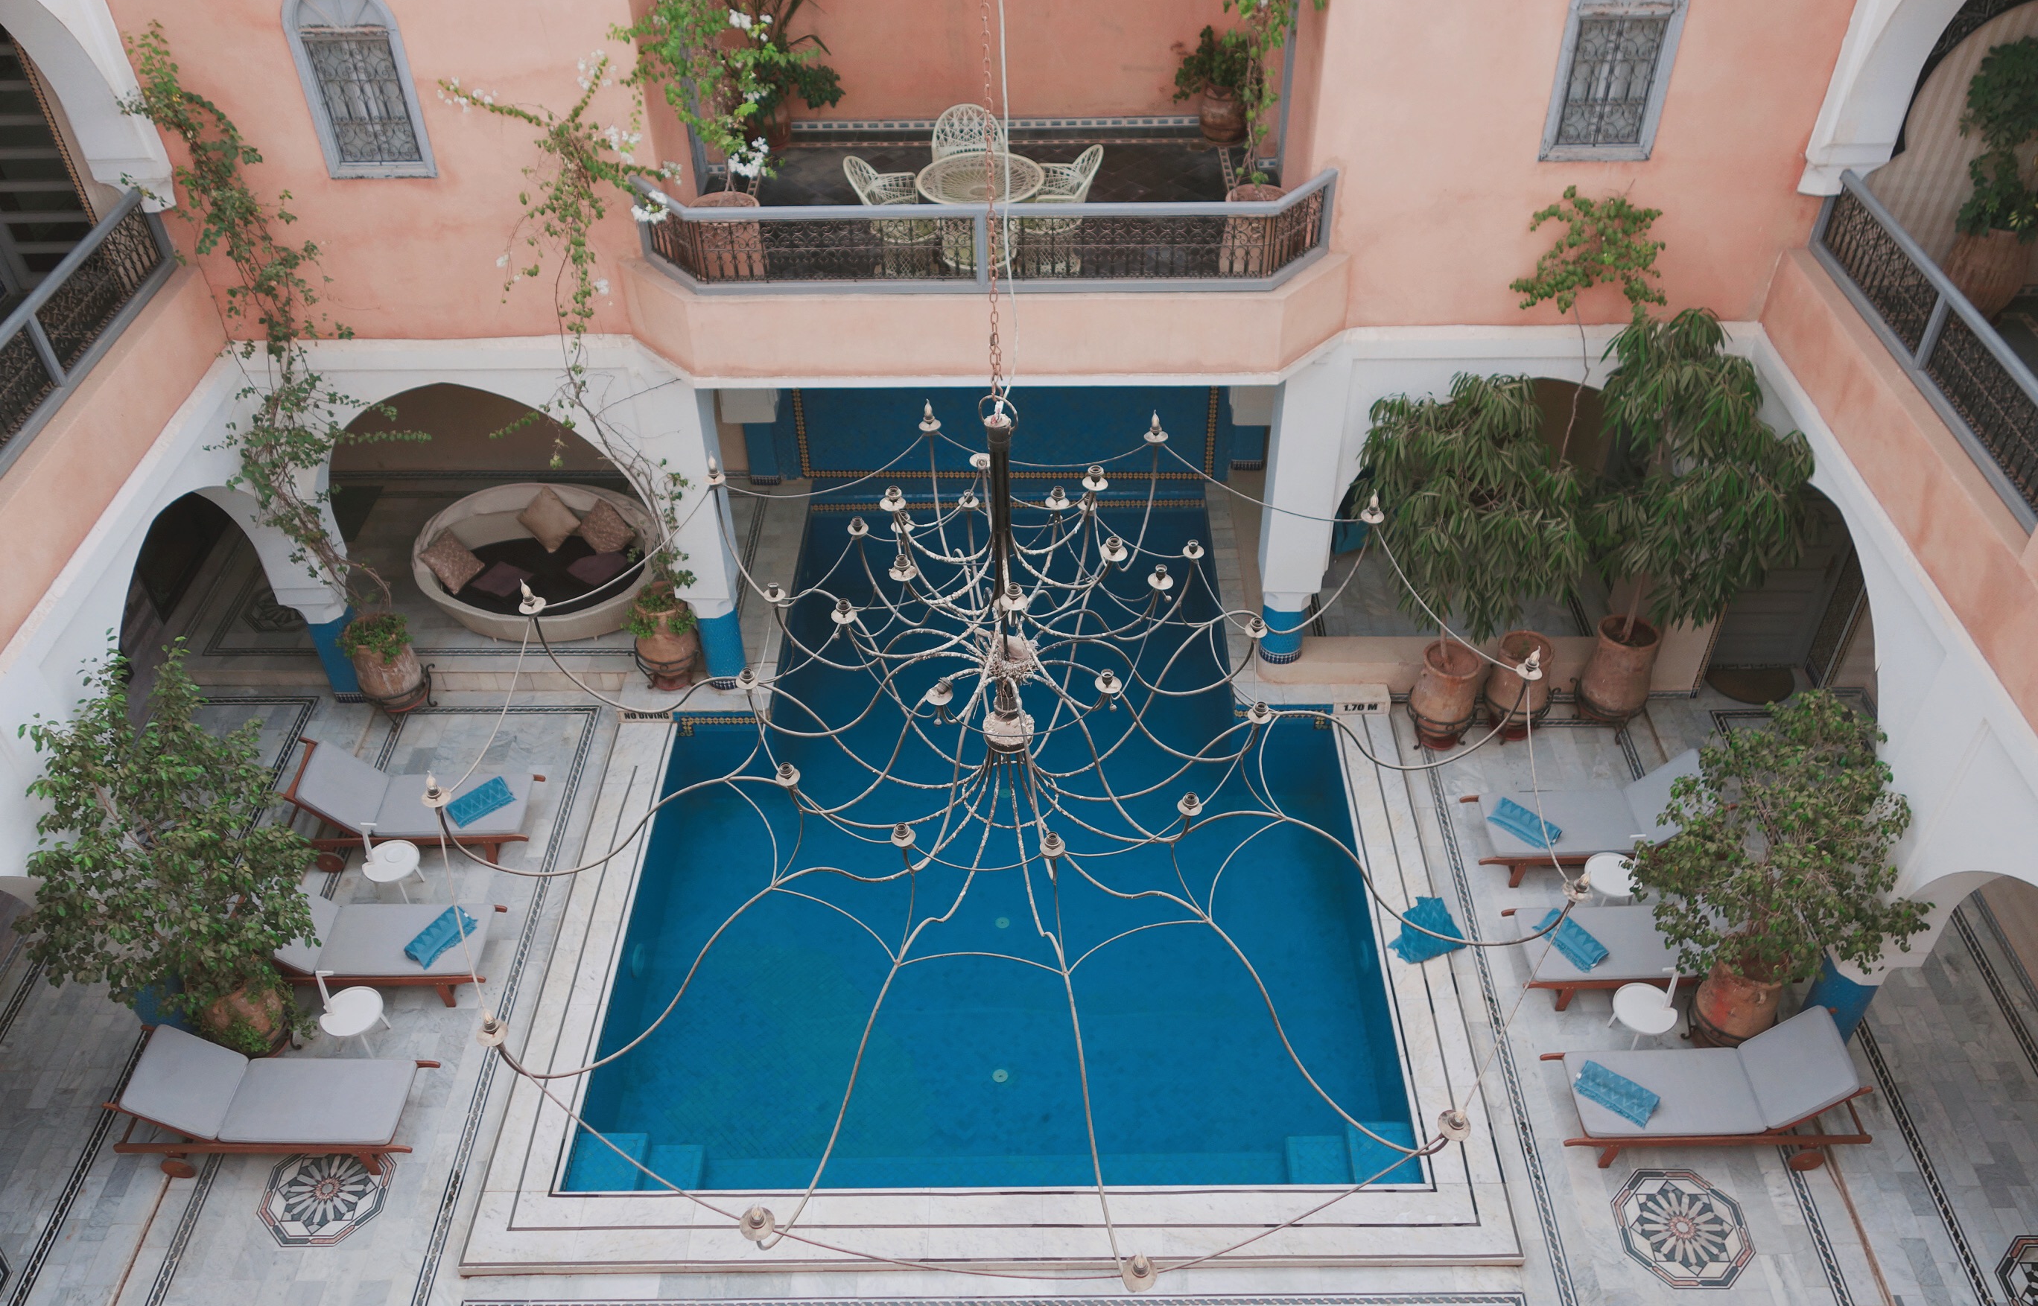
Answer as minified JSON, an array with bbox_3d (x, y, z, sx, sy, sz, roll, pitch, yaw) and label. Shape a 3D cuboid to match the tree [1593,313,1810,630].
[{"bbox_3d":[4.848,-1.074,11.653,1.550,3.050,1.400,-1,42,1],"label":"tree"}]

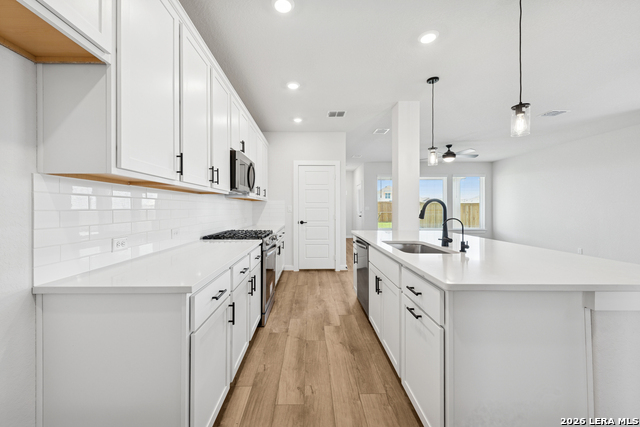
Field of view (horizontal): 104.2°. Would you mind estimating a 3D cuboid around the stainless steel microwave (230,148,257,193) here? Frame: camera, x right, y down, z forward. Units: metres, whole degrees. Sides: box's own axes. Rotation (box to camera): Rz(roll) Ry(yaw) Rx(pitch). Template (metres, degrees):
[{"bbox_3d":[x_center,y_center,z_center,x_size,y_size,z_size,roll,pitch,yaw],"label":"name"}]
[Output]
[{"bbox_3d":[-1.051,-0.446,2.935,0.410,0.415,0.757,0,1,-2],"label":"stainless steel microwave"}]

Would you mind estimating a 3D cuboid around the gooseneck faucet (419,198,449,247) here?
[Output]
[{"bbox_3d":[0.977,0.079,2.095,0.270,0.395,0.080,0,1,-2],"label":"gooseneck faucet"}]

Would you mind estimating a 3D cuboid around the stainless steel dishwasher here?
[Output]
[{"bbox_3d":[0.771,0.707,2.830,0.610,0.800,0.600,0,1,-2],"label":"stainless steel dishwasher"}]

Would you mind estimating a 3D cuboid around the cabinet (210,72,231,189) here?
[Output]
[{"bbox_3d":[-1.062,-0.716,2.305,0.330,1.040,0.460,0,1,-2],"label":"cabinet"}]

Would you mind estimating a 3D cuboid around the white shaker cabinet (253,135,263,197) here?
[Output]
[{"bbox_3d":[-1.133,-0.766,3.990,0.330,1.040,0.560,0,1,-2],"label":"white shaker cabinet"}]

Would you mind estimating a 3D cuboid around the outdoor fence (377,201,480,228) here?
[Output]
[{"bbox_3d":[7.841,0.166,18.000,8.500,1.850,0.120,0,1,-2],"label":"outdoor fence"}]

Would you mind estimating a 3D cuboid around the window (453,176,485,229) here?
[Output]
[{"bbox_3d":[4.969,-0.360,8.300,1.030,1.740,0.120,0,1,-2],"label":"window"}]

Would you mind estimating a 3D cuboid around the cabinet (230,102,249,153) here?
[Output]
[{"bbox_3d":[-1.089,-0.961,2.935,0.330,0.600,0.760,0,1,-2],"label":"cabinet"}]

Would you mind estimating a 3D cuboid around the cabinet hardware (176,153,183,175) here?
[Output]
[{"bbox_3d":[-0.857,-0.300,1.519,0.035,0.136,0.013,0,1,-2],"label":"cabinet hardware"}]

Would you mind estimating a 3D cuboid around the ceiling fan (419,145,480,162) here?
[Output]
[{"bbox_3d":[3.043,-1.405,5.850,1.330,0.415,1.330,0,1,-2],"label":"ceiling fan"}]

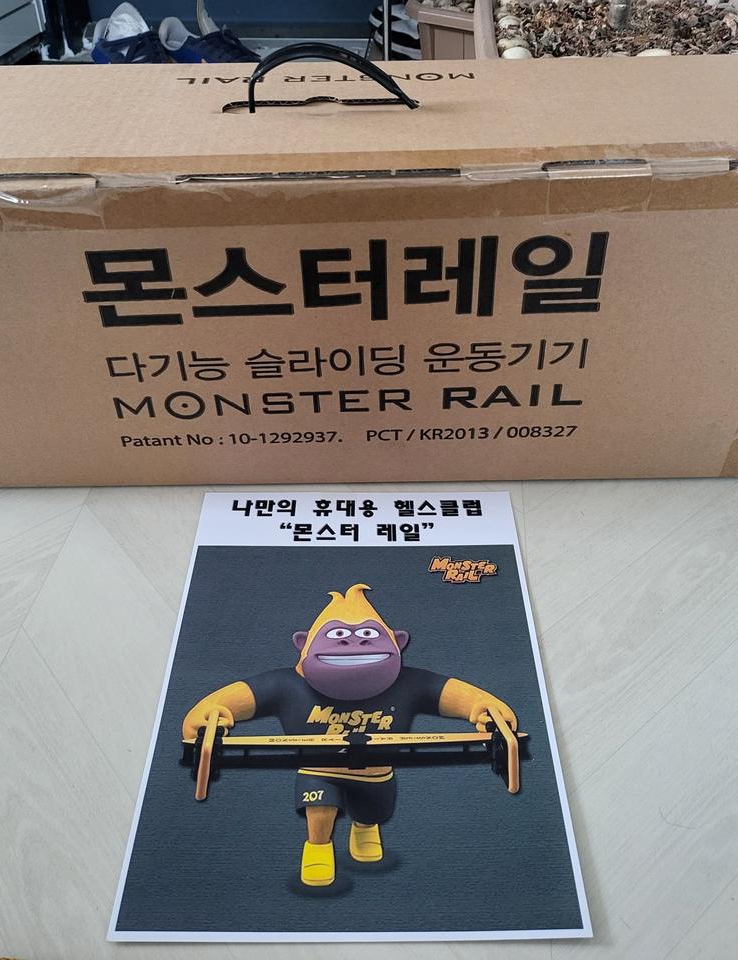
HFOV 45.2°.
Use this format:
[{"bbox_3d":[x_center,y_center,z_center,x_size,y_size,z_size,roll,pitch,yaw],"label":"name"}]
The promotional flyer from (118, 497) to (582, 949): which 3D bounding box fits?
[{"bbox_3d":[-0.008,0.103,0.497,0.210,0.002,0.297,-1,40,1],"label":"promotional flyer"}]

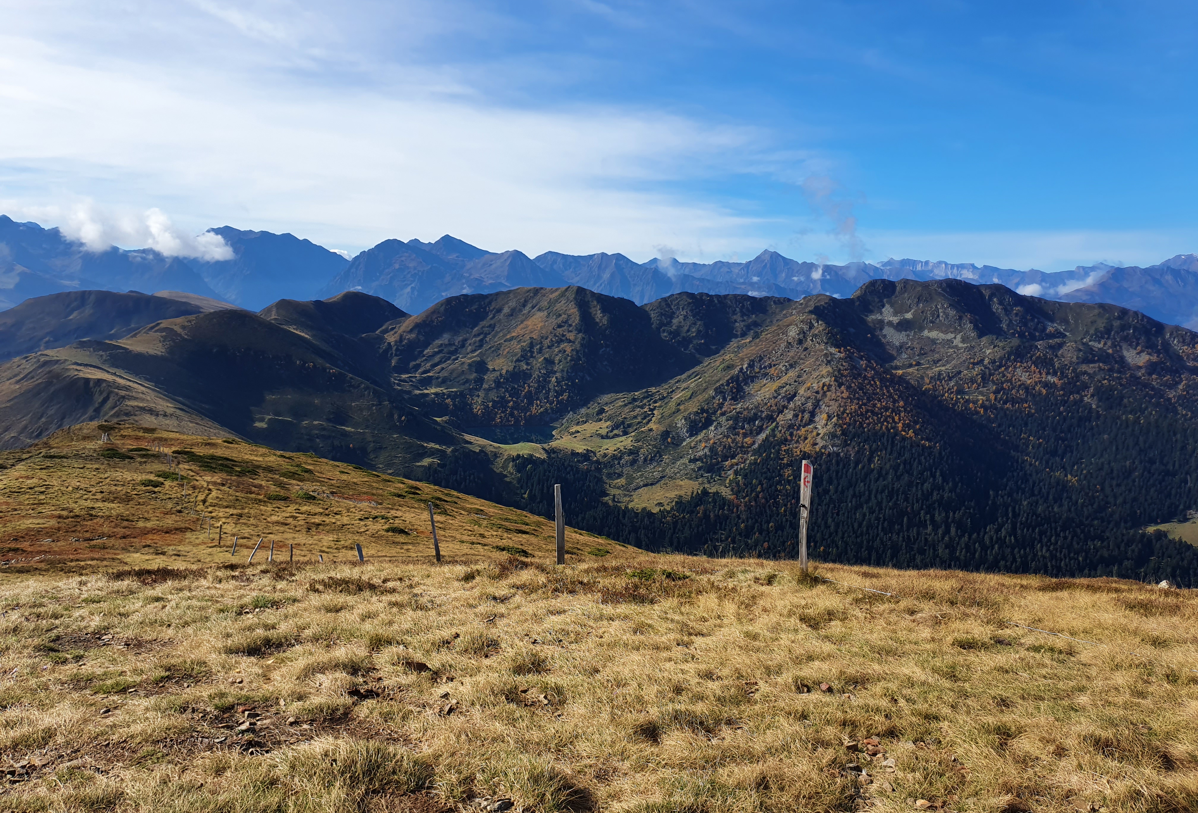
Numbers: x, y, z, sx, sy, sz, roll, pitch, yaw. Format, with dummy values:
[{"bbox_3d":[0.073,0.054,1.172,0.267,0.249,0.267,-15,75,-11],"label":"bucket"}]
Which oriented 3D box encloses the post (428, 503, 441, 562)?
[{"bbox_3d":[-2.829,2.185,15.500,0.080,1.070,0.080,-7,6,0],"label":"post"}]

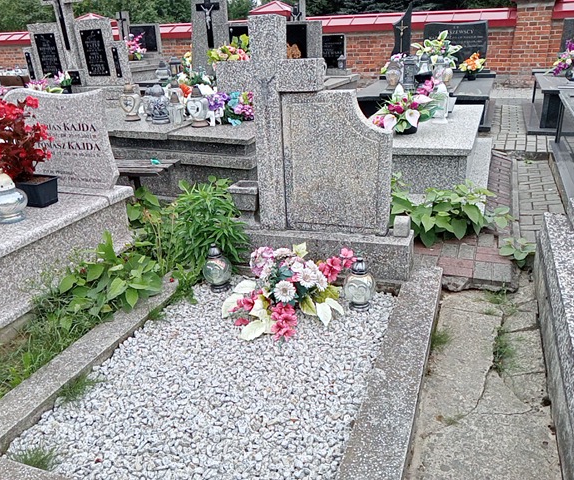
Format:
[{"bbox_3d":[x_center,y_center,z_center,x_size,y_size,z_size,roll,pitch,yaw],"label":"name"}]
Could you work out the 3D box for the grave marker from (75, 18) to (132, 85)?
[{"bbox_3d":[-2.022,-2.060,5.689,0.580,0.680,0.130,6,24,20],"label":"grave marker"}]

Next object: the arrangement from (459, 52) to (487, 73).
[{"bbox_3d":[2.820,-2.693,7.862,0.380,0.300,0.320,5,24,17],"label":"arrangement"}]

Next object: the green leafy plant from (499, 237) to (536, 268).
[{"bbox_3d":[1.324,0.073,2.954,0.200,0.140,0.180,6,24,19],"label":"green leafy plant"}]

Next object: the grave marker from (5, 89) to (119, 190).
[{"bbox_3d":[-1.445,-0.648,3.324,0.820,0.630,0.080,6,24,19],"label":"grave marker"}]

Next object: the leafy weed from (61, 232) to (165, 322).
[{"bbox_3d":[-0.866,0.171,2.563,0.460,0.340,0.380,6,24,19],"label":"leafy weed"}]

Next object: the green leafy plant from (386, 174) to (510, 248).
[{"bbox_3d":[1.076,-0.210,3.448,0.820,0.350,0.500,6,24,20],"label":"green leafy plant"}]

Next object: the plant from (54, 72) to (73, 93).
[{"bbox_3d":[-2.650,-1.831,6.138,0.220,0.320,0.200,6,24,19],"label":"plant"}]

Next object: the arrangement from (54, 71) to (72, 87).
[{"bbox_3d":[-2.444,-1.745,5.648,0.190,0.200,0.180,6,24,20],"label":"arrangement"}]

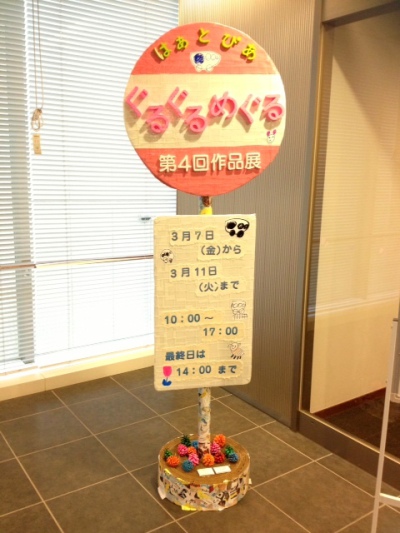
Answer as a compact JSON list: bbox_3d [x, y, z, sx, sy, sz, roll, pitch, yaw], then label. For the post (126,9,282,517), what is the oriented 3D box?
[{"bbox_3d":[0.019,0.029,2.283,0.652,1.960,0.417,-2,12,-9],"label":"post"}]

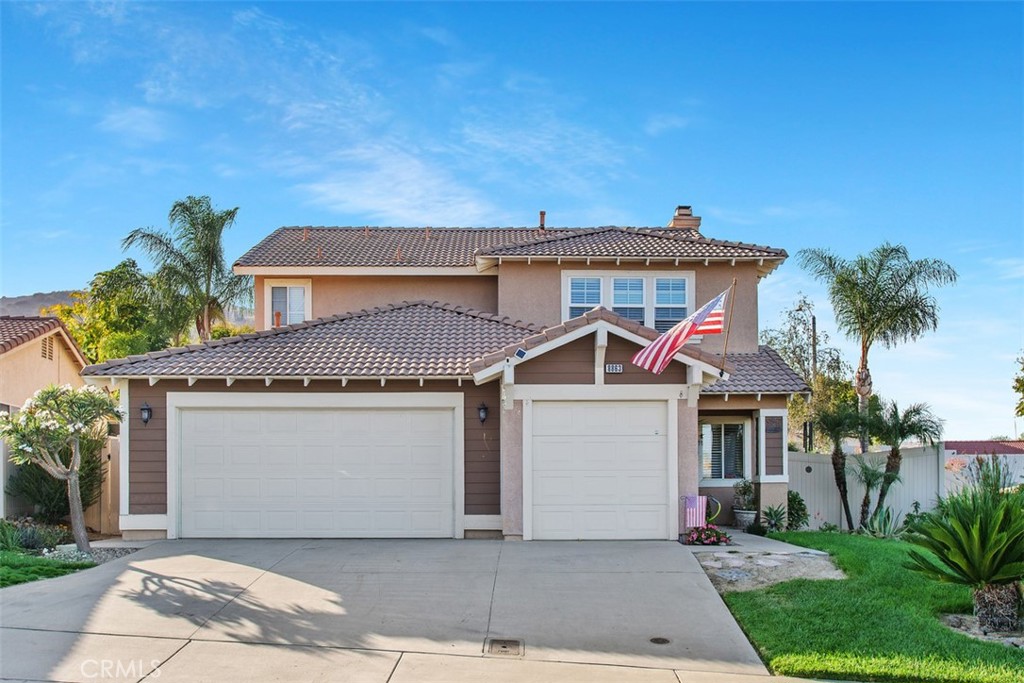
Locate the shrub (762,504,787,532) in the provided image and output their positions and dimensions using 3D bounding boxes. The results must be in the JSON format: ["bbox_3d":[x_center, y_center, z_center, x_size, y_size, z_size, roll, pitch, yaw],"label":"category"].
[{"bbox_3d":[4.799,3.236,18.200,0.460,0.520,0.450,0,-2,0],"label":"shrub"}]

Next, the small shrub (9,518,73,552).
[{"bbox_3d":[-7.325,3.005,15.500,0.950,0.500,0.850,0,-3,0],"label":"small shrub"}]

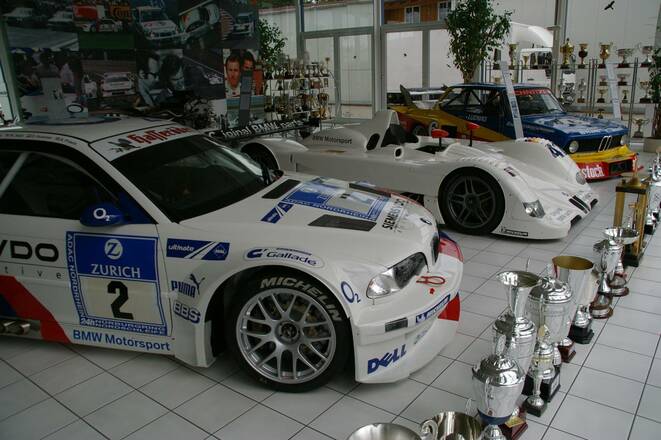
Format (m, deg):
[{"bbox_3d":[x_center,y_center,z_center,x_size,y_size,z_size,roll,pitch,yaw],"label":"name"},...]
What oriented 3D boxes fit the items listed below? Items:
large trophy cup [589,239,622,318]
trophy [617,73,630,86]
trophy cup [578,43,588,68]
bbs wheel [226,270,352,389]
[{"bbox_3d":[1.706,0.366,3.082,0.185,0.475,0.180,7,17,29],"label":"large trophy cup"},{"bbox_3d":[6.077,-2.906,10.269,0.280,0.250,0.220,7,17,30],"label":"trophy"},{"bbox_3d":[5.147,-3.333,10.100,0.190,0.480,0.190,-2,15,1],"label":"trophy cup"},{"bbox_3d":[-0.189,0.536,2.515,0.650,0.650,0.290,0,15,10],"label":"bbs wheel"}]

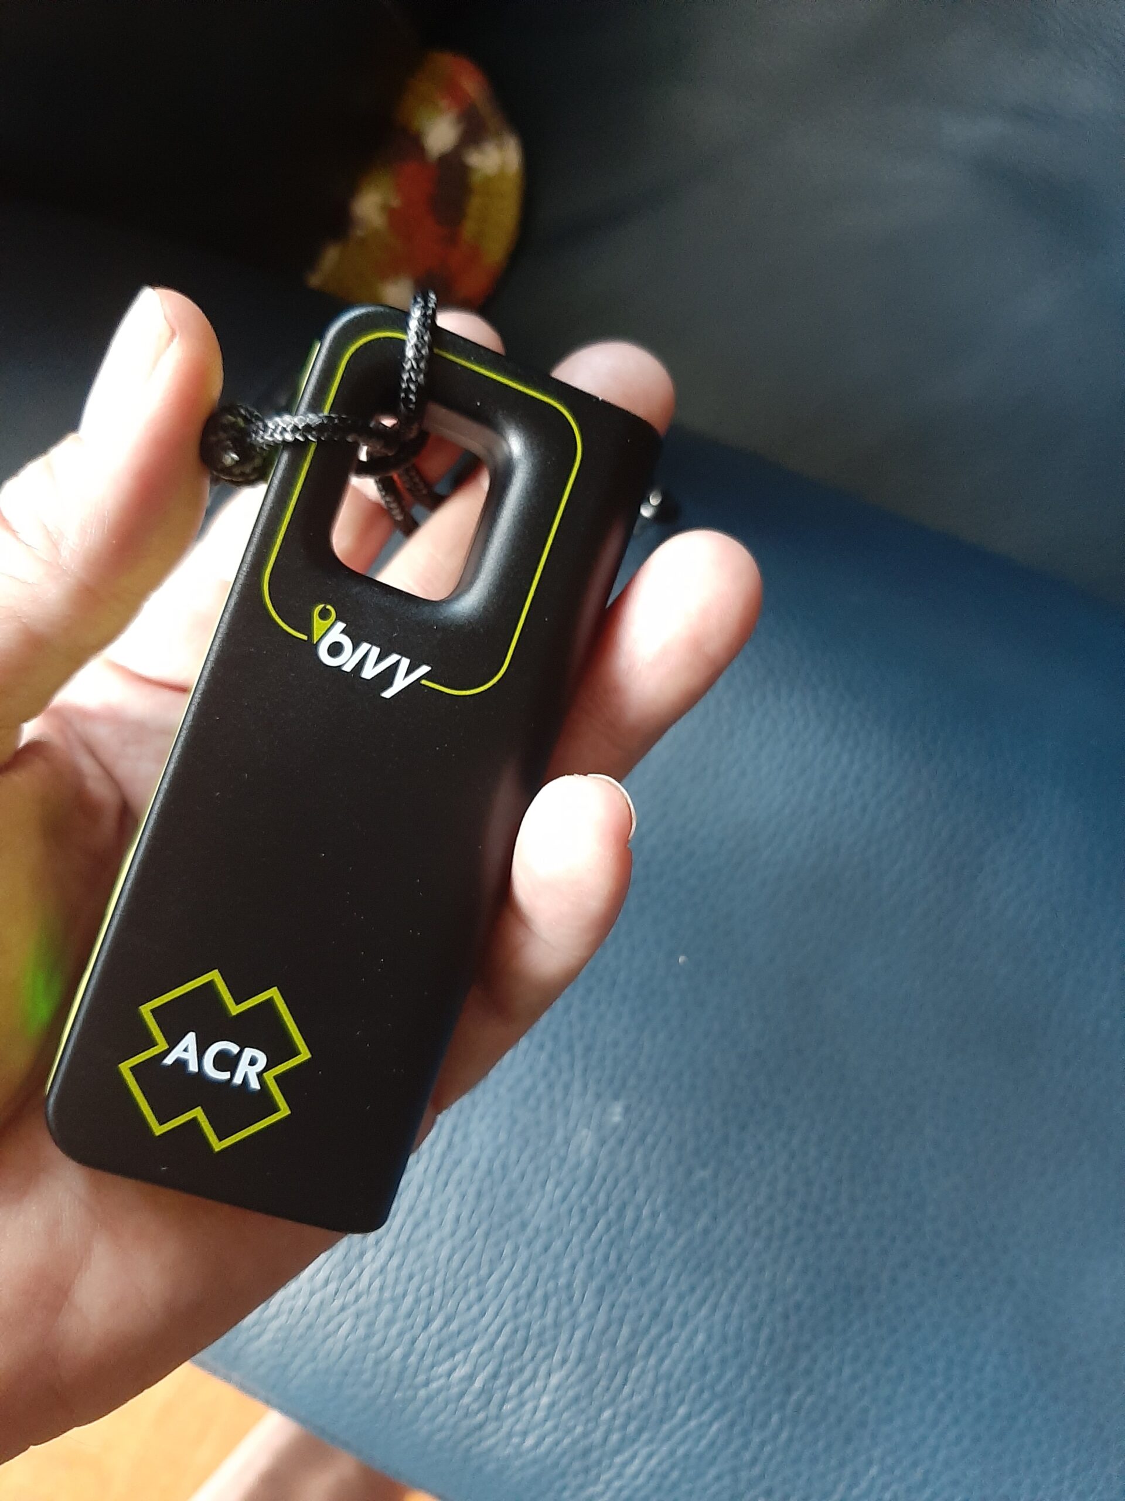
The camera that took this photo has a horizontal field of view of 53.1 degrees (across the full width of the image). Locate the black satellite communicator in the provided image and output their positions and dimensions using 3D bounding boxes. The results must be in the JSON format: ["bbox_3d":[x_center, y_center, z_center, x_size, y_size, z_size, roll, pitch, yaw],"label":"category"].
[{"bbox_3d":[-0.026,0.003,0.151,0.047,0.021,0.113,20,89,-12],"label":"black satellite communicator"}]

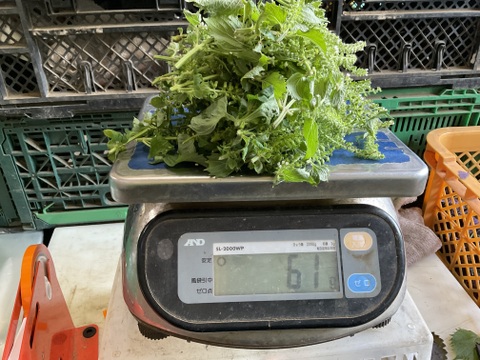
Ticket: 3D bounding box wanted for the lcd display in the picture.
[{"bbox_3d":[0.026,0.065,0.296,0.091,0.038,0.010,-1,-11,-3],"label":"lcd display"}]

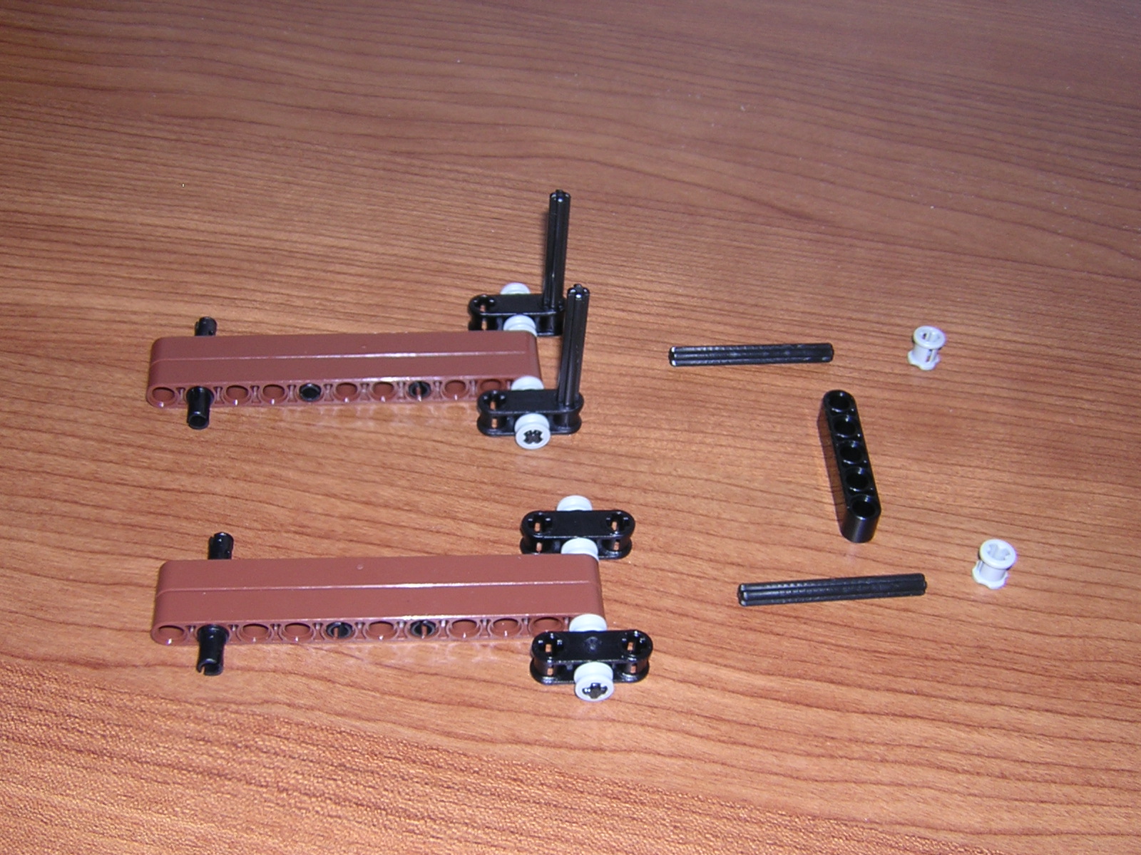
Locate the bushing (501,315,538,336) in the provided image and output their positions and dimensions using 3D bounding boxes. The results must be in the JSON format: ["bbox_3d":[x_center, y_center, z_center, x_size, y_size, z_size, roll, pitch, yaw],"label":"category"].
[{"bbox_3d":[-0.012,-0.022,0.363,0.007,0.007,0.004,-2,44,-7],"label":"bushing"}]

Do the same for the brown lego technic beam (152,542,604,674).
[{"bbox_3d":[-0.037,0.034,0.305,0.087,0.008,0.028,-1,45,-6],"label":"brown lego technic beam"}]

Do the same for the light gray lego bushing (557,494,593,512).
[{"bbox_3d":[0.001,0.018,0.324,0.007,0.007,0.004,-1,45,-6],"label":"light gray lego bushing"}]

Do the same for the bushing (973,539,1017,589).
[{"bbox_3d":[0.088,0.029,0.321,0.007,0.008,0.007,3,44,-3],"label":"bushing"}]

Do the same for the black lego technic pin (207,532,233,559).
[{"bbox_3d":[-0.070,0.028,0.307,0.006,0.006,0.016,-1,44,-5],"label":"black lego technic pin"}]

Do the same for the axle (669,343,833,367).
[{"bbox_3d":[0.043,-0.017,0.366,0.040,0.005,0.005,-2,44,-7],"label":"axle"}]

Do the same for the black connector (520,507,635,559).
[{"bbox_3d":[0.002,0.022,0.320,0.024,0.008,0.008,-1,44,-6],"label":"black connector"}]

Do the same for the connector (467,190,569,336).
[{"bbox_3d":[-0.011,-0.037,0.356,0.024,0.040,0.008,-2,45,-7],"label":"connector"}]

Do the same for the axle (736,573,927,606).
[{"bbox_3d":[0.054,0.033,0.315,0.040,0.004,0.005,-2,45,-8],"label":"axle"}]

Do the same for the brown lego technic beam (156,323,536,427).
[{"bbox_3d":[-0.051,-0.013,0.351,0.088,0.007,0.016,-2,44,-7],"label":"brown lego technic beam"}]

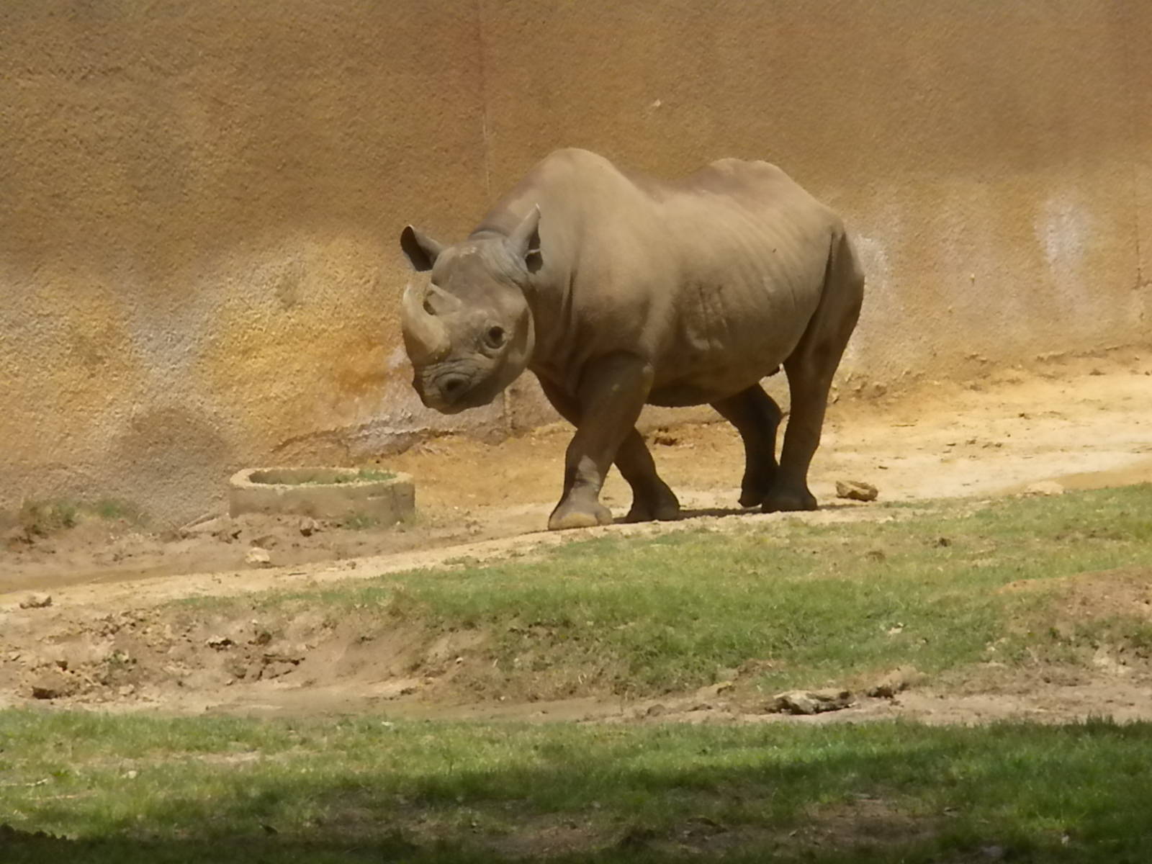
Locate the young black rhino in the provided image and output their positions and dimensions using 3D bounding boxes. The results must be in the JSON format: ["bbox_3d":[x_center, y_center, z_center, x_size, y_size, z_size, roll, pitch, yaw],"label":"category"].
[{"bbox_3d":[0.210,-0.350,32.750,0.740,1.440,2.500,3,8,41],"label":"young black rhino"}]

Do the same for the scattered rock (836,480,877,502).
[{"bbox_3d":[1.082,0.227,33.300,0.166,0.076,0.125,-2,6,0],"label":"scattered rock"}]

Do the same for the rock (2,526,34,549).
[{"bbox_3d":[-2.146,0.405,33.300,0.118,0.081,0.088,-2,6,0],"label":"rock"}]

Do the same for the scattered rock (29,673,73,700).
[{"bbox_3d":[-1.795,0.871,29.600,0.151,0.082,0.113,-2,6,0],"label":"scattered rock"}]

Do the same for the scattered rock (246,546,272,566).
[{"bbox_3d":[-1.184,0.462,32.300,0.101,0.069,0.076,-2,6,0],"label":"scattered rock"}]

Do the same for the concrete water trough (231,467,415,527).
[{"bbox_3d":[-0.989,0.252,33.600,0.720,0.160,0.720,-2,6,0],"label":"concrete water trough"}]

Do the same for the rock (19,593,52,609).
[{"bbox_3d":[-1.957,0.612,31.300,0.120,0.050,0.090,-2,6,0],"label":"rock"}]

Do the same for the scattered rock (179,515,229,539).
[{"bbox_3d":[-1.444,0.369,33.500,0.188,0.086,0.141,-2,6,0],"label":"scattered rock"}]

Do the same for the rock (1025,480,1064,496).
[{"bbox_3d":[1.803,0.216,33.300,0.152,0.055,0.114,-2,6,0],"label":"rock"}]

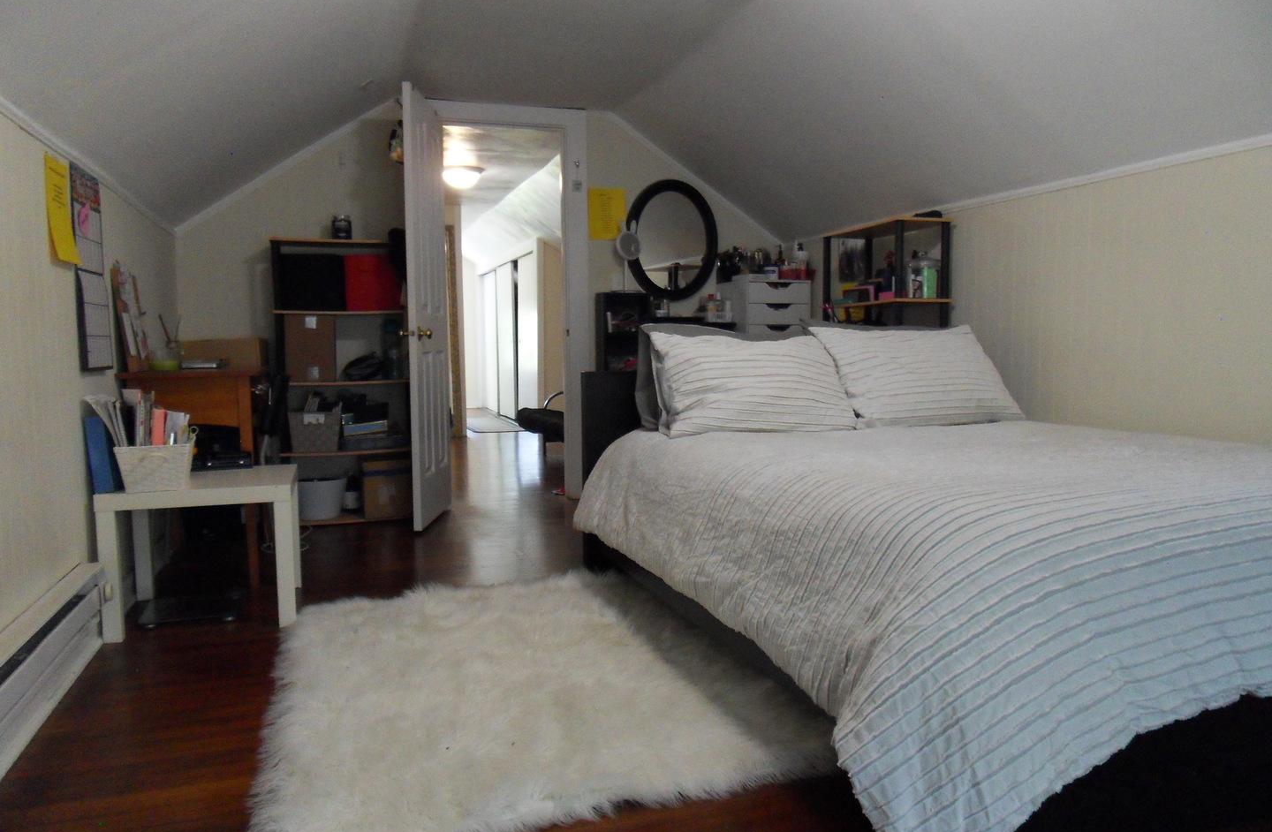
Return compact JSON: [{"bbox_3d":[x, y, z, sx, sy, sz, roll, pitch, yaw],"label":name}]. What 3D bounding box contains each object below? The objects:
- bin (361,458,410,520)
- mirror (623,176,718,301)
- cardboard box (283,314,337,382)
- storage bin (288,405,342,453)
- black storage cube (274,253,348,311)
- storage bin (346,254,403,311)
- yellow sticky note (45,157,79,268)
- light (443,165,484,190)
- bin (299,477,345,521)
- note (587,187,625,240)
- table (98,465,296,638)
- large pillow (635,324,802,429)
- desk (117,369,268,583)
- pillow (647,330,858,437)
[{"bbox_3d":[-1.270,0.355,4.510,0.240,0.290,0.270,-2,5,-19],"label":"bin"},{"bbox_3d":[0.208,-1.002,5.076,0.570,0.692,0.040,-2,5,-19],"label":"mirror"},{"bbox_3d":[-1.575,-0.330,4.279,0.225,0.310,0.260,-2,5,-19],"label":"cardboard box"},{"bbox_3d":[-1.592,0.068,4.380,0.239,0.200,0.260,-2,5,-19],"label":"storage bin"},{"bbox_3d":[-1.589,-0.646,4.327,0.300,0.265,0.270,-2,5,-19],"label":"black storage cube"},{"bbox_3d":[-1.320,-0.661,4.420,0.265,0.270,0.270,-2,5,-19],"label":"storage bin"},{"bbox_3d":[-1.529,-0.544,2.357,0.030,0.275,0.216,-2,5,-19],"label":"yellow sticky note"},{"bbox_3d":[-1.301,-1.764,6.575,0.320,0.130,0.320,-2,5,-19],"label":"light"},{"bbox_3d":[-1.560,0.390,4.345,0.270,0.205,0.270,-2,5,-19],"label":"bin"},{"bbox_3d":[-0.162,-1.134,4.951,0.216,0.282,0.008,-2,5,-19],"label":"note"},{"bbox_3d":[-1.440,0.434,2.993,0.550,0.450,0.550,-2,5,-19],"label":"table"},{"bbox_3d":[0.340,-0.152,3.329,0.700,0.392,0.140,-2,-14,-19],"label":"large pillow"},{"bbox_3d":[-1.704,0.219,3.534,0.430,0.790,0.830,-2,5,-19],"label":"desk"},{"bbox_3d":[0.417,-0.121,3.124,0.710,0.432,0.160,-2,-33,-19],"label":"pillow"}]

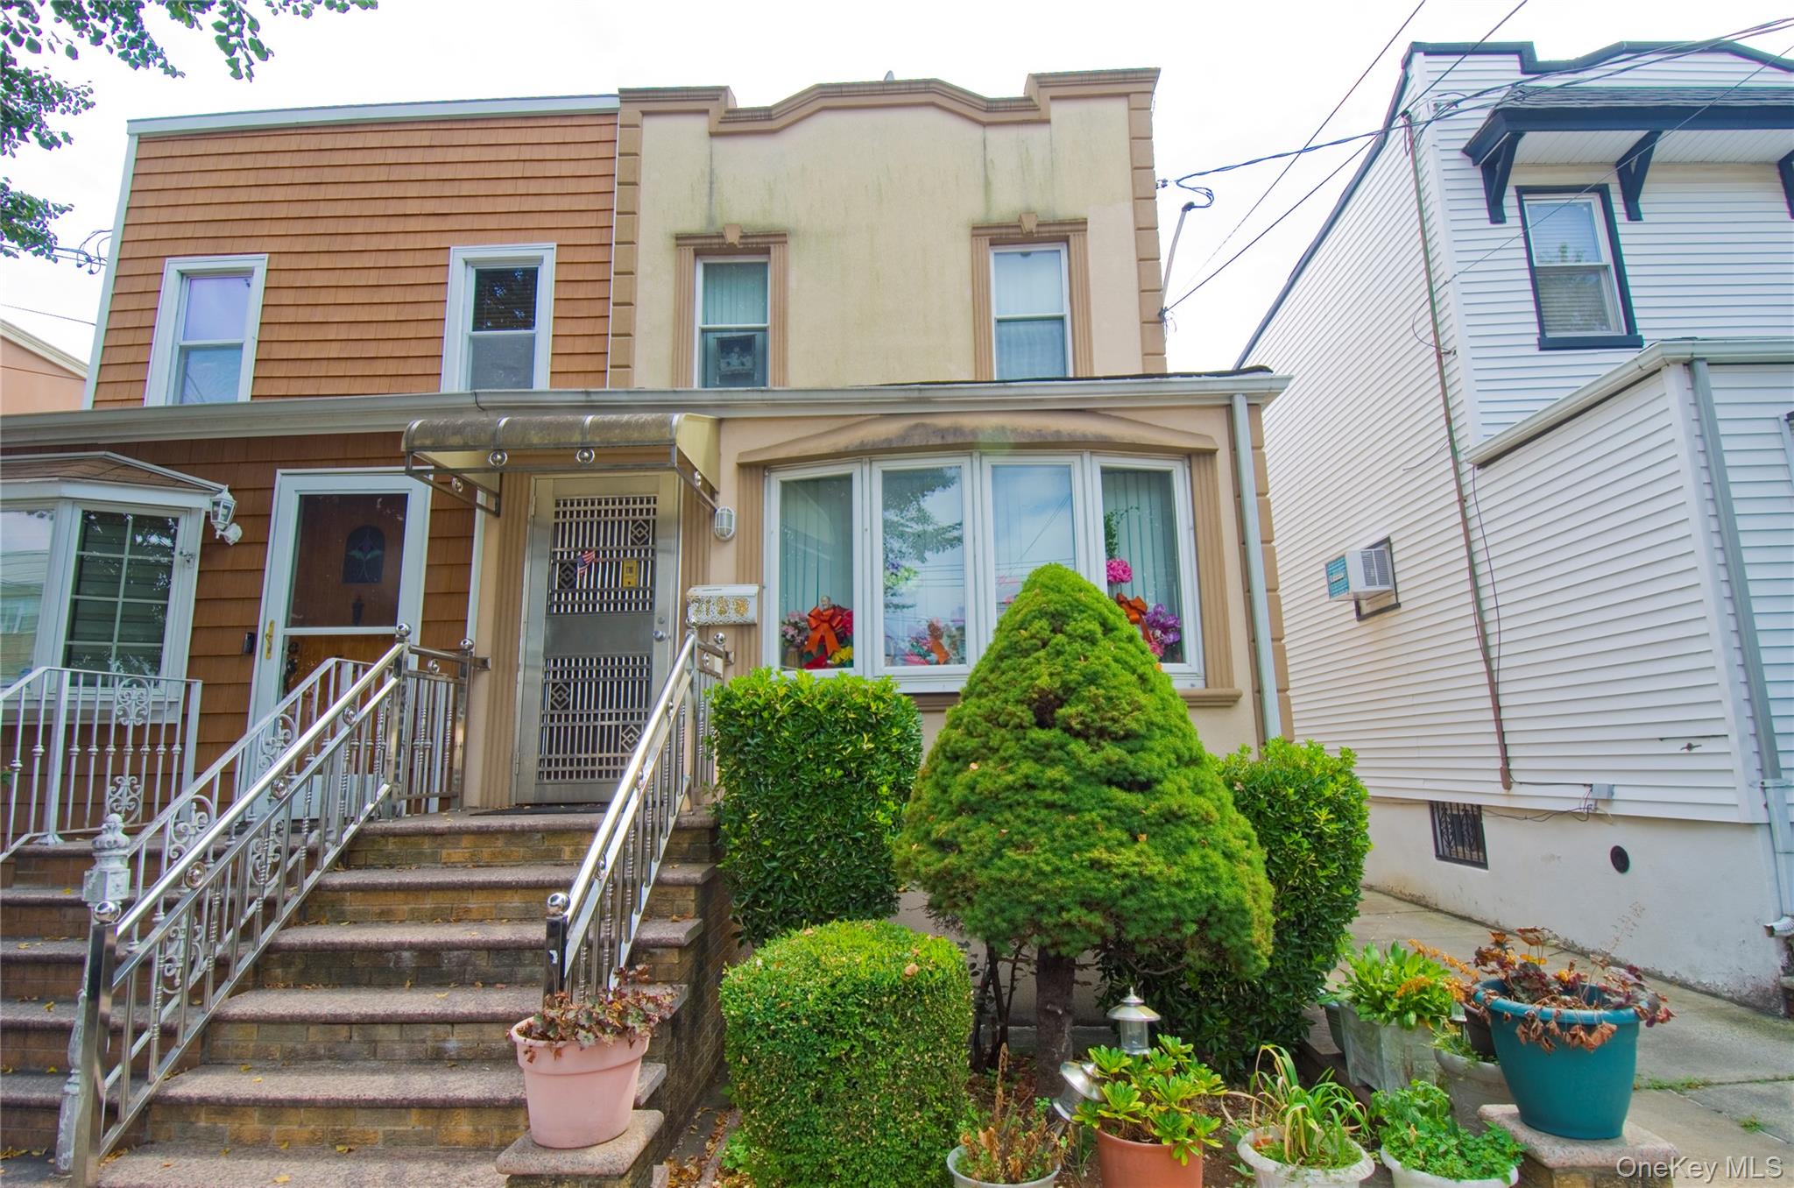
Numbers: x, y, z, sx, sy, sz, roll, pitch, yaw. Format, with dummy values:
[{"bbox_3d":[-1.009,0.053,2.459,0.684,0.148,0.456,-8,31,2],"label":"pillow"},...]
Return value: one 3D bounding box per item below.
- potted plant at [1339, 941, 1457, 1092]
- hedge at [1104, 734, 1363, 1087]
[{"bbox_3d":[1.887,1.575,3.362,0.350,0.490,0.380,-1,-10,2],"label":"potted plant"},{"bbox_3d":[1.687,1.517,4.487,1.280,1.480,0.880,-1,-11,2],"label":"hedge"}]

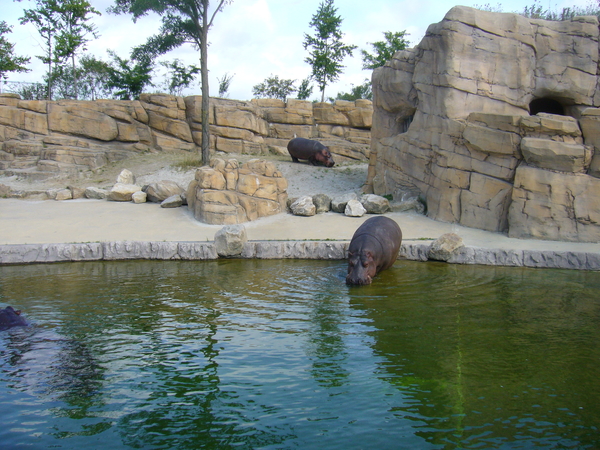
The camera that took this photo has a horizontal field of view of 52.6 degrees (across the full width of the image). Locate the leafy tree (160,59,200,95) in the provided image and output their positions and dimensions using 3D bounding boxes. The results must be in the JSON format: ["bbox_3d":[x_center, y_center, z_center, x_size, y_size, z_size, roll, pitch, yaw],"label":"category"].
[{"bbox_3d":[-6.892,-8.509,35.140,2.216,2.205,2.137,-2,8,-11],"label":"leafy tree"}]

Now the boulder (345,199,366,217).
[{"bbox_3d":[2.058,-0.632,22.300,0.760,0.600,0.550,0,8,0],"label":"boulder"}]

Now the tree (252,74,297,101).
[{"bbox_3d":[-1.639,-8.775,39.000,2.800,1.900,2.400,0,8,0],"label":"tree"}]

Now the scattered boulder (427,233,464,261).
[{"bbox_3d":[3.809,0.552,15.690,0.871,0.698,0.729,0,8,0],"label":"scattered boulder"}]

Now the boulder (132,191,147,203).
[{"bbox_3d":[-6.556,-1.137,24.804,0.574,0.508,0.556,-2,9,-15],"label":"boulder"}]

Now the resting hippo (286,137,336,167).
[{"bbox_3d":[0.537,-3.730,31.000,2.550,1.350,1.000,6,10,38],"label":"resting hippo"}]

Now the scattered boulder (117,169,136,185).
[{"bbox_3d":[-7.504,-2.024,26.281,0.772,0.801,0.650,-2,9,-16],"label":"scattered boulder"}]

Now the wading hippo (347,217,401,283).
[{"bbox_3d":[2.005,0.742,15.800,1.200,1.450,2.900,3,8,18],"label":"wading hippo"}]

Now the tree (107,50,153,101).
[{"bbox_3d":[-10.896,-9.482,39.000,3.000,3.400,2.700,-2,8,-15],"label":"tree"}]

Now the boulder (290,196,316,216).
[{"bbox_3d":[0.121,-0.653,20.950,0.853,0.664,0.747,0,8,0],"label":"boulder"}]

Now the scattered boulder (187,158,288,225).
[{"bbox_3d":[-2.022,-1.139,19.616,3.118,2.011,2.639,-1,8,-6],"label":"scattered boulder"}]

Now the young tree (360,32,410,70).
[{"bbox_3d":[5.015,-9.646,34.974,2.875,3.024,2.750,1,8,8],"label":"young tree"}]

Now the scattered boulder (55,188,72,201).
[{"bbox_3d":[-10.720,-1.382,27.500,0.750,0.500,0.600,-3,8,-20],"label":"scattered boulder"}]

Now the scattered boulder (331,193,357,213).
[{"bbox_3d":[1.704,-0.833,23.500,0.950,0.660,0.800,0,8,0],"label":"scattered boulder"}]

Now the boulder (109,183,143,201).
[{"bbox_3d":[-7.494,-1.420,26.015,1.350,0.719,1.229,-2,9,-16],"label":"boulder"}]

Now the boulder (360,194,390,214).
[{"bbox_3d":[2.919,-0.787,23.300,1.050,0.700,0.800,0,8,0],"label":"boulder"}]

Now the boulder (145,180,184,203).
[{"bbox_3d":[-5.684,-1.433,25.542,1.679,0.881,1.325,-2,8,-12],"label":"boulder"}]

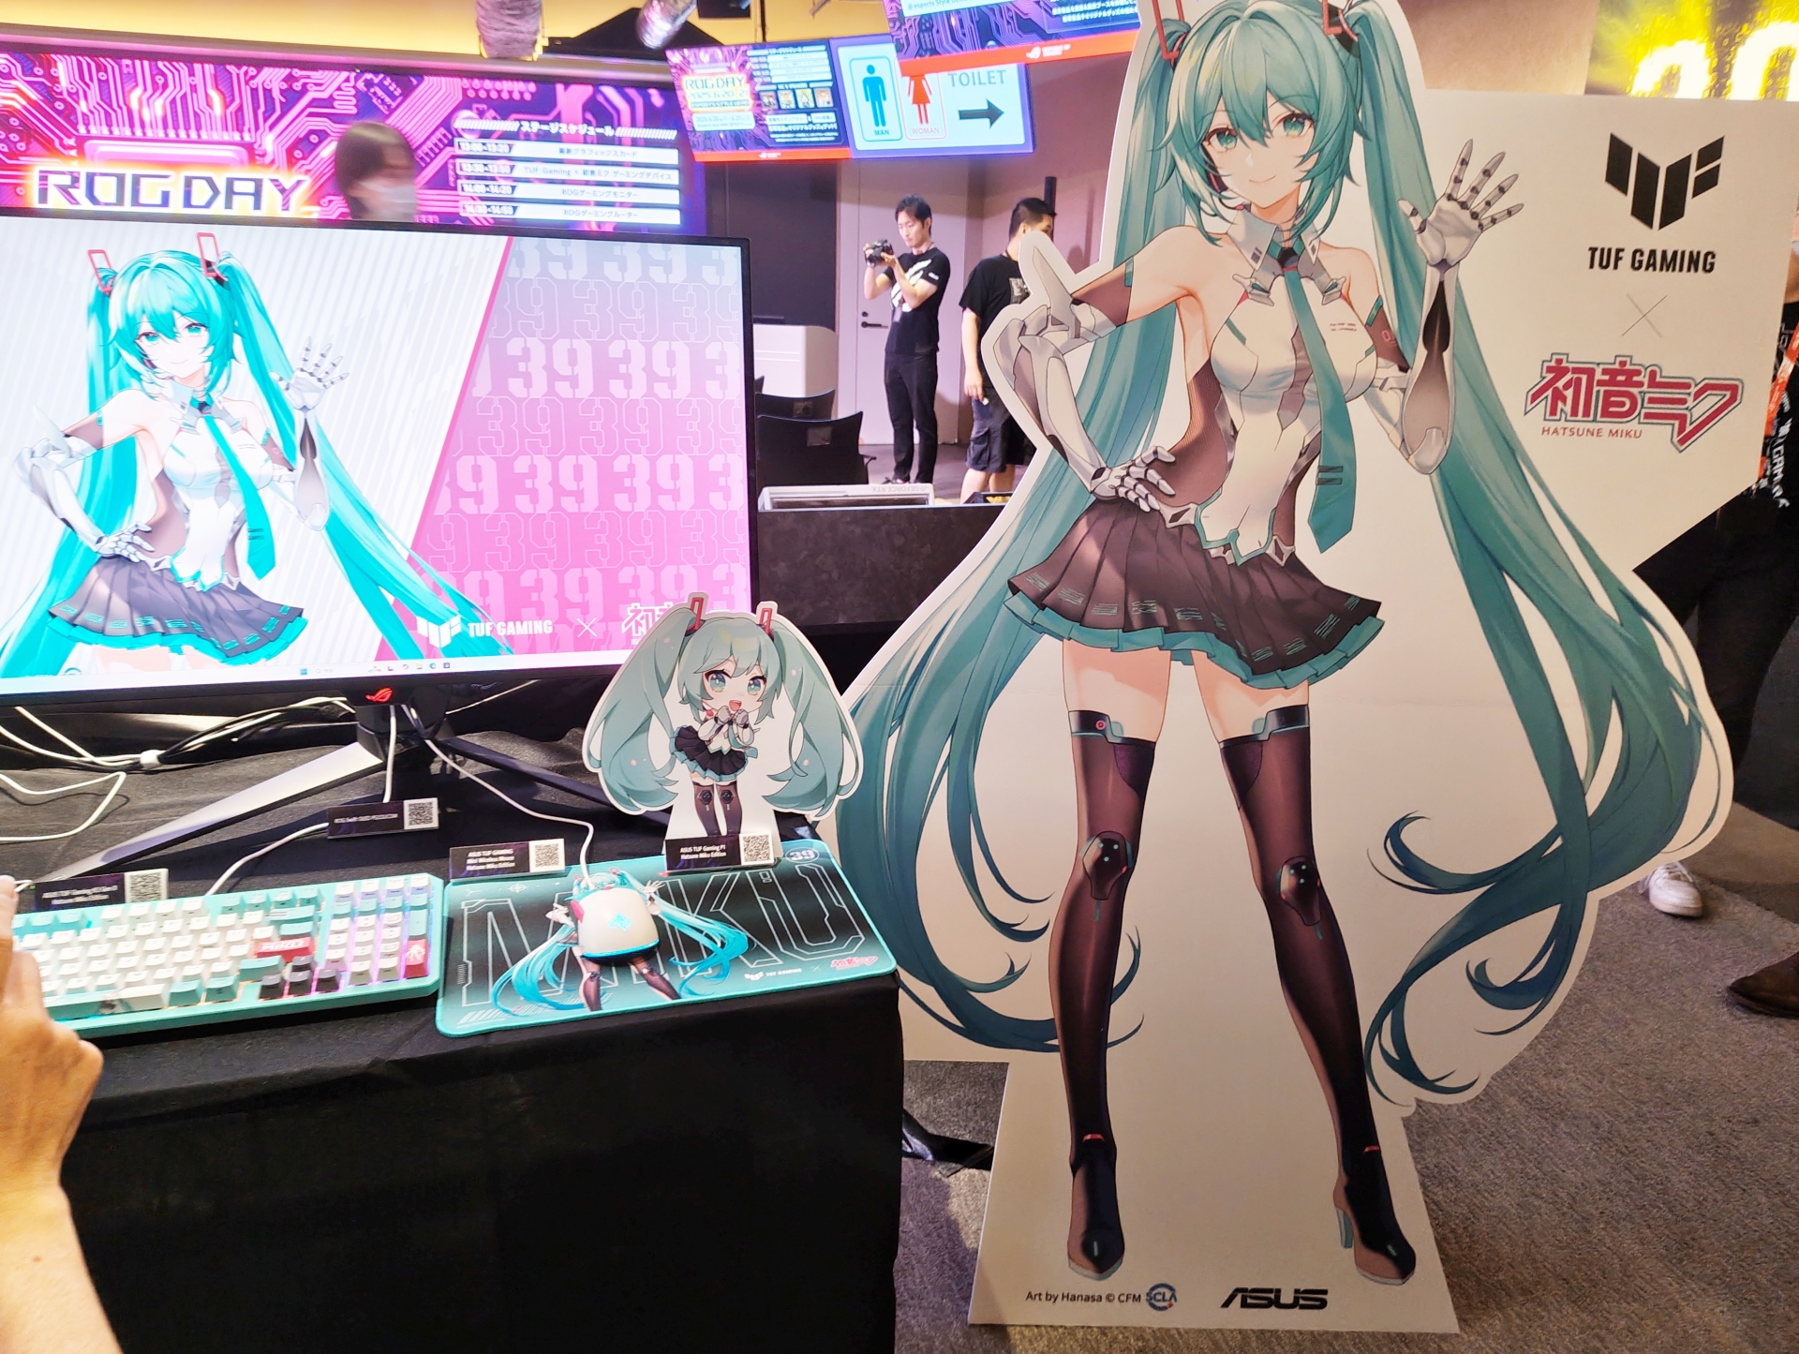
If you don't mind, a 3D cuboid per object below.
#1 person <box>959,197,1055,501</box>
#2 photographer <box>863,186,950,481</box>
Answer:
[{"bbox_3d":[0.593,-1.517,6.230,0.520,1.649,0.340,-16,24,-42],"label":"person"},{"bbox_3d":[0.082,-2.006,7.583,0.480,1.730,0.480,-14,23,-40],"label":"photographer"}]

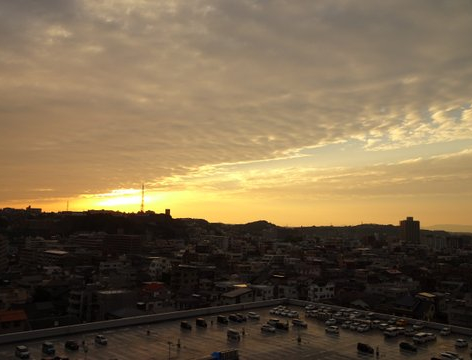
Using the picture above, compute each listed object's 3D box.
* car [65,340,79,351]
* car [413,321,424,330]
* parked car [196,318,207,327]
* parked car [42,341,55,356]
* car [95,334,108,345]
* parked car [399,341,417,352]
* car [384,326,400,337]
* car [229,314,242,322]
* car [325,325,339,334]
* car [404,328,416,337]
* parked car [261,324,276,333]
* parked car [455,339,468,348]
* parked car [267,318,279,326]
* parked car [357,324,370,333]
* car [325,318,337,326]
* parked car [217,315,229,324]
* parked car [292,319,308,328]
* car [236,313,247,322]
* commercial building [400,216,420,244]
[{"bbox_3d":[-37.240,37.687,97.746,1.640,1.520,3.960,6,-9,-39],"label":"car"},{"bbox_3d":[54.260,43.090,127.510,4.260,1.600,1.680,6,-9,-39],"label":"car"},{"bbox_3d":[-10.620,43.670,132.130,1.660,1.590,4.020,6,-9,-39],"label":"parked car"},{"bbox_3d":[-41.386,37.243,95.076,1.630,1.700,4.040,6,-9,-39],"label":"parked car"},{"bbox_3d":[-32.161,38.339,102.955,1.640,1.560,3.950,6,-9,-39],"label":"car"},{"bbox_3d":[41.320,40.190,103.470,1.660,1.510,3.870,6,-9,-39],"label":"parked car"},{"bbox_3d":[43.040,42.160,119.890,4.180,1.580,1.680,6,-9,-39],"label":"car"},{"bbox_3d":[-0.121,41.744,129.326,1.660,1.640,4.300,6,-9,-39],"label":"car"},{"bbox_3d":[25.748,40.157,115.228,1.630,1.580,3.740,6,-9,-39],"label":"car"},{"bbox_3d":[48.270,42.090,119.100,3.930,1.550,1.660,6,-9,-39],"label":"car"},{"bbox_3d":[9.240,42.690,123.940,1.680,1.550,4.250,6,-9,-39],"label":"parked car"},{"bbox_3d":[53.132,38.584,101.225,3.760,1.540,1.620,6,-9,-39],"label":"parked car"},{"bbox_3d":[10.931,41.399,125.791,1.640,1.570,3.850,6,-9,-39],"label":"parked car"},{"bbox_3d":[34.535,40.406,116.750,3.900,1.550,1.640,6,-9,-39],"label":"parked car"},{"bbox_3d":[29.240,43.800,132.920,3.970,1.560,1.660,6,-9,-39],"label":"car"},{"bbox_3d":[-4.230,44.190,136.360,1.670,1.600,4.060,6,-9,-39],"label":"parked car"},{"bbox_3d":[18.151,40.964,122.336,1.660,1.660,4.340,6,-9,-39],"label":"parked car"},{"bbox_3d":[1.372,41.998,131.258,1.650,1.630,4.070,6,-9,-39],"label":"car"},{"bbox_3d":[328.855,100.003,810.095,28.000,59.000,22.000,1,-7,-2],"label":"commercial building"}]

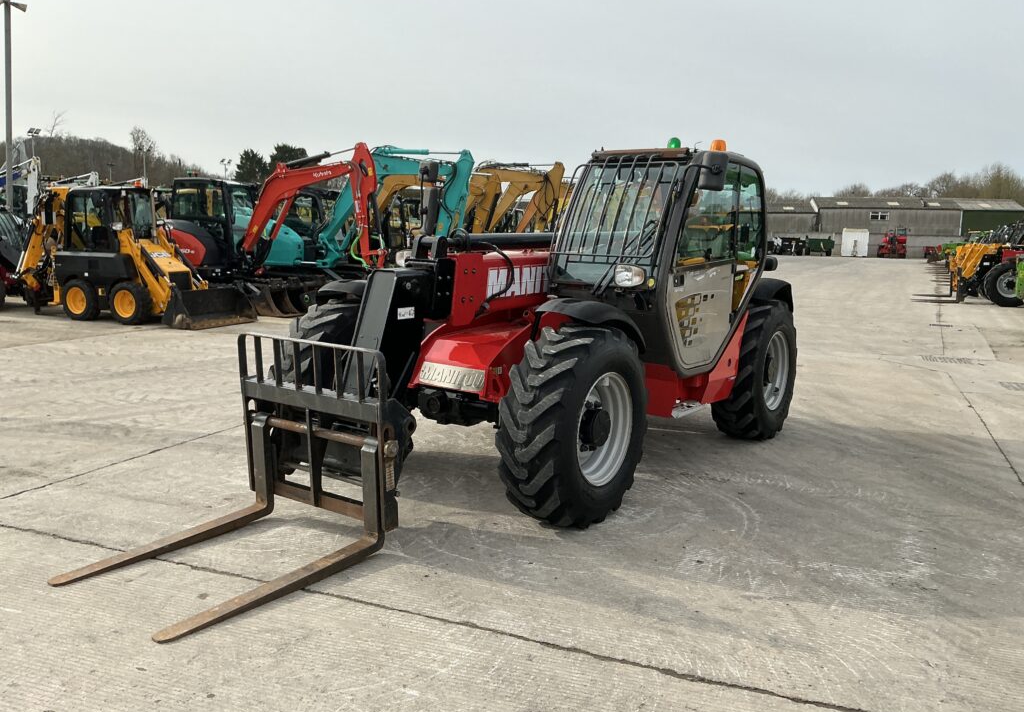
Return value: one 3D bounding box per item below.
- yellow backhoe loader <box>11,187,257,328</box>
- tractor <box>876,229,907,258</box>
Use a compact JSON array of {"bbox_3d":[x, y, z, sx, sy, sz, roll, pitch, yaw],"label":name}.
[{"bbox_3d":[-6.901,-1.846,14.879,4.380,2.380,1.640,5,9,22],"label":"yellow backhoe loader"},{"bbox_3d":[31.639,-9.372,69.000,2.300,2.400,4.600,5,9,24],"label":"tractor"}]

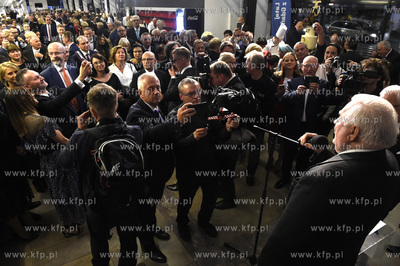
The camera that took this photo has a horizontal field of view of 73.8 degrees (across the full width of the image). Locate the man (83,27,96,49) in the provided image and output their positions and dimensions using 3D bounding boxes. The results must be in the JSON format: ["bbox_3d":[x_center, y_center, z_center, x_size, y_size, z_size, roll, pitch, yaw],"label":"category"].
[{"bbox_3d":[-2.178,-1.303,5.612,0.500,1.740,0.320,-5,29,-7],"label":"man"}]

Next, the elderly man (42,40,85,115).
[{"bbox_3d":[-1.631,-0.226,3.492,0.550,1.839,0.350,-19,33,-32],"label":"elderly man"}]

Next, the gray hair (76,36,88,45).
[{"bbox_3d":[-1.720,-1.340,3.900,0.180,0.150,0.210,-21,34,-35],"label":"gray hair"}]

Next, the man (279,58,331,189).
[{"bbox_3d":[1.241,-0.035,3.227,0.580,1.700,0.420,7,29,13],"label":"man"}]

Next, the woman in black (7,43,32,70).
[{"bbox_3d":[-2.604,-0.520,4.146,0.460,1.670,0.300,-12,30,-20],"label":"woman in black"}]

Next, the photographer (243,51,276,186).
[{"bbox_3d":[0.604,-0.083,3.258,0.560,1.760,0.420,21,34,37],"label":"photographer"}]

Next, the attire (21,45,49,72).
[{"bbox_3d":[-2.924,-1.199,5.033,0.380,0.720,0.580,14,30,27],"label":"attire"}]

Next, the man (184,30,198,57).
[{"bbox_3d":[-0.164,-0.983,5.011,0.340,1.791,0.520,14,30,25],"label":"man"}]

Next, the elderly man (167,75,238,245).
[{"bbox_3d":[0.002,0.349,2.466,0.660,1.720,0.520,-14,29,-23],"label":"elderly man"}]

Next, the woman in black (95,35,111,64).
[{"bbox_3d":[-2.120,-1.373,6.060,0.480,1.640,0.360,-6,27,-10],"label":"woman in black"}]

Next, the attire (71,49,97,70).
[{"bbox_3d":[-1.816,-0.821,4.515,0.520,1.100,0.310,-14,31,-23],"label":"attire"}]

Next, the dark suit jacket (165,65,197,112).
[{"bbox_3d":[-0.235,-0.500,3.425,0.450,0.760,0.520,-3,28,-5],"label":"dark suit jacket"}]

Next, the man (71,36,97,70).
[{"bbox_3d":[-1.815,-0.733,4.562,0.520,1.740,0.320,-14,31,-23],"label":"man"}]

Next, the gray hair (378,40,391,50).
[{"bbox_3d":[2.874,-1.363,4.150,0.200,0.150,0.170,-8,28,-16],"label":"gray hair"}]

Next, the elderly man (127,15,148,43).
[{"bbox_3d":[-1.349,-1.676,6.194,0.540,1.936,0.340,-9,29,-17],"label":"elderly man"}]

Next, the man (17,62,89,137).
[{"bbox_3d":[-1.299,0.226,2.671,0.720,1.788,0.520,10,29,19],"label":"man"}]

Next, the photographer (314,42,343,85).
[{"bbox_3d":[1.735,-0.443,4.033,0.520,1.728,0.450,13,30,24],"label":"photographer"}]

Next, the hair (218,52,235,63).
[{"bbox_3d":[0.315,-0.865,3.078,0.165,0.120,0.190,-20,34,-32],"label":"hair"}]

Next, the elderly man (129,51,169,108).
[{"bbox_3d":[-0.587,-0.173,3.492,0.520,1.740,0.320,-2,28,-2],"label":"elderly man"}]

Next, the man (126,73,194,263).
[{"bbox_3d":[-0.345,0.371,2.368,0.620,1.780,0.580,20,33,35],"label":"man"}]

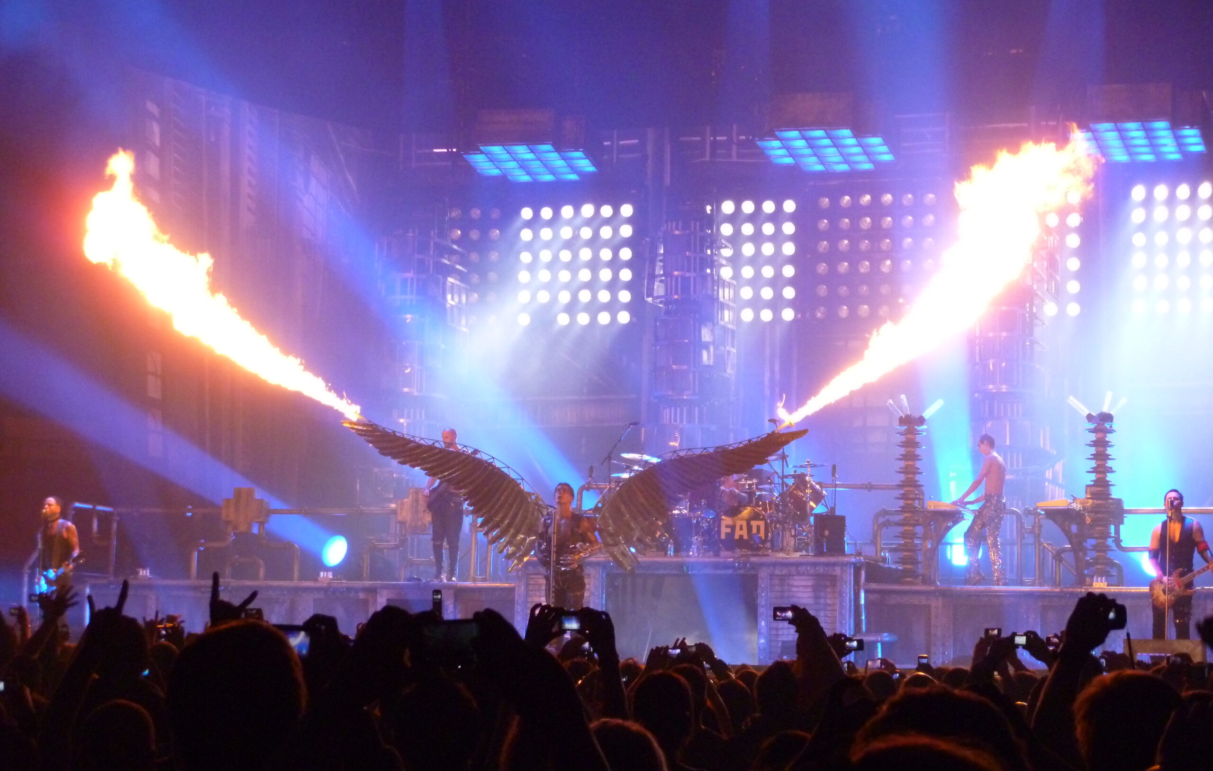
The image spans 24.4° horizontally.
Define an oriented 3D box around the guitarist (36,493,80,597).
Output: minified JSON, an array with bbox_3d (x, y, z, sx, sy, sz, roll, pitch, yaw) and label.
[{"bbox_3d":[-6.041,2.114,30.708,0.580,1.790,0.450,-2,-7,27],"label":"guitarist"}]

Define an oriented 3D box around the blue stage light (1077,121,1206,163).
[{"bbox_3d":[7.039,-3.305,37.210,1.750,0.250,1.440,-1,-17,18],"label":"blue stage light"}]

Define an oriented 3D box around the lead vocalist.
[{"bbox_3d":[-0.412,1.923,29.400,0.660,1.830,0.500,0,-6,14],"label":"lead vocalist"}]

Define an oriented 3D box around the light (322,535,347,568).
[{"bbox_3d":[-3.521,2.232,37.069,0.420,0.440,0.360,-4,-24,41],"label":"light"}]

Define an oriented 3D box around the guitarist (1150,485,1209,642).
[{"bbox_3d":[5.609,1.929,27.306,0.720,1.830,0.480,-1,-6,19],"label":"guitarist"}]

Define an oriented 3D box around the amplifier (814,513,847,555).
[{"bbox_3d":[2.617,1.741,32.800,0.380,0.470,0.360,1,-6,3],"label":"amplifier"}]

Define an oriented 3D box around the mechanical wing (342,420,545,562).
[{"bbox_3d":[-1.666,1.099,28.900,2.100,1.500,0.500,-1,-6,18],"label":"mechanical wing"}]

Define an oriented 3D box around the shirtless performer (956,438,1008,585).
[{"bbox_3d":[4.546,1.500,34.000,0.660,1.840,0.500,0,-6,15],"label":"shirtless performer"}]

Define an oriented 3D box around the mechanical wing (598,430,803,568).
[{"bbox_3d":[0.989,1.188,29.400,2.200,1.450,0.550,0,-6,13],"label":"mechanical wing"}]

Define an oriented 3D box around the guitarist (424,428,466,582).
[{"bbox_3d":[-2.057,1.525,35.800,0.560,1.940,0.460,0,-6,16],"label":"guitarist"}]

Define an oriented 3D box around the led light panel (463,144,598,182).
[{"bbox_3d":[-0.980,-2.872,36.000,1.680,0.200,1.300,-1,-17,21],"label":"led light panel"}]

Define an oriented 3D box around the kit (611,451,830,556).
[{"bbox_3d":[1.413,1.459,34.400,2.350,1.270,1.750,-1,-6,18],"label":"kit"}]

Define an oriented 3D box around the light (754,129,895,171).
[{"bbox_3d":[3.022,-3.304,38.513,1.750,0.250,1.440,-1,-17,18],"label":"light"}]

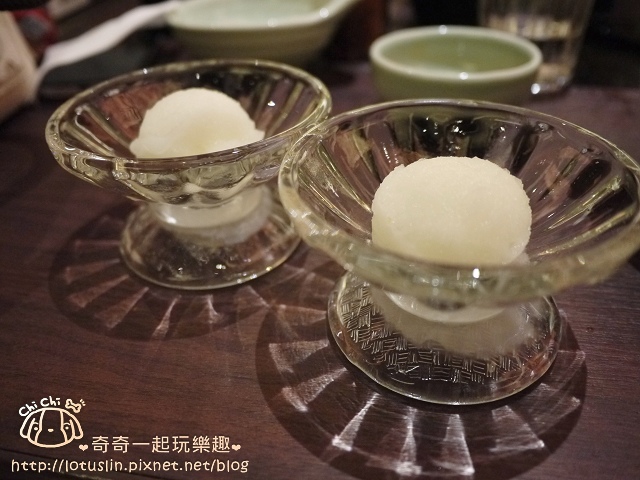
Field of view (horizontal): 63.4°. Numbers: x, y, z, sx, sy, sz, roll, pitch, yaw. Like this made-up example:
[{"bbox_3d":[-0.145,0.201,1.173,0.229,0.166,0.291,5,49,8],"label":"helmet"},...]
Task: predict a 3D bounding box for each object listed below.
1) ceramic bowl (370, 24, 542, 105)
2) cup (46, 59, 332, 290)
[{"bbox_3d":[0.083,-0.102,0.324,0.101,0.034,0.101,-2,38,1],"label":"ceramic bowl"},{"bbox_3d":[-0.048,-0.029,0.218,0.106,0.057,0.106,-2,38,1],"label":"cup"}]

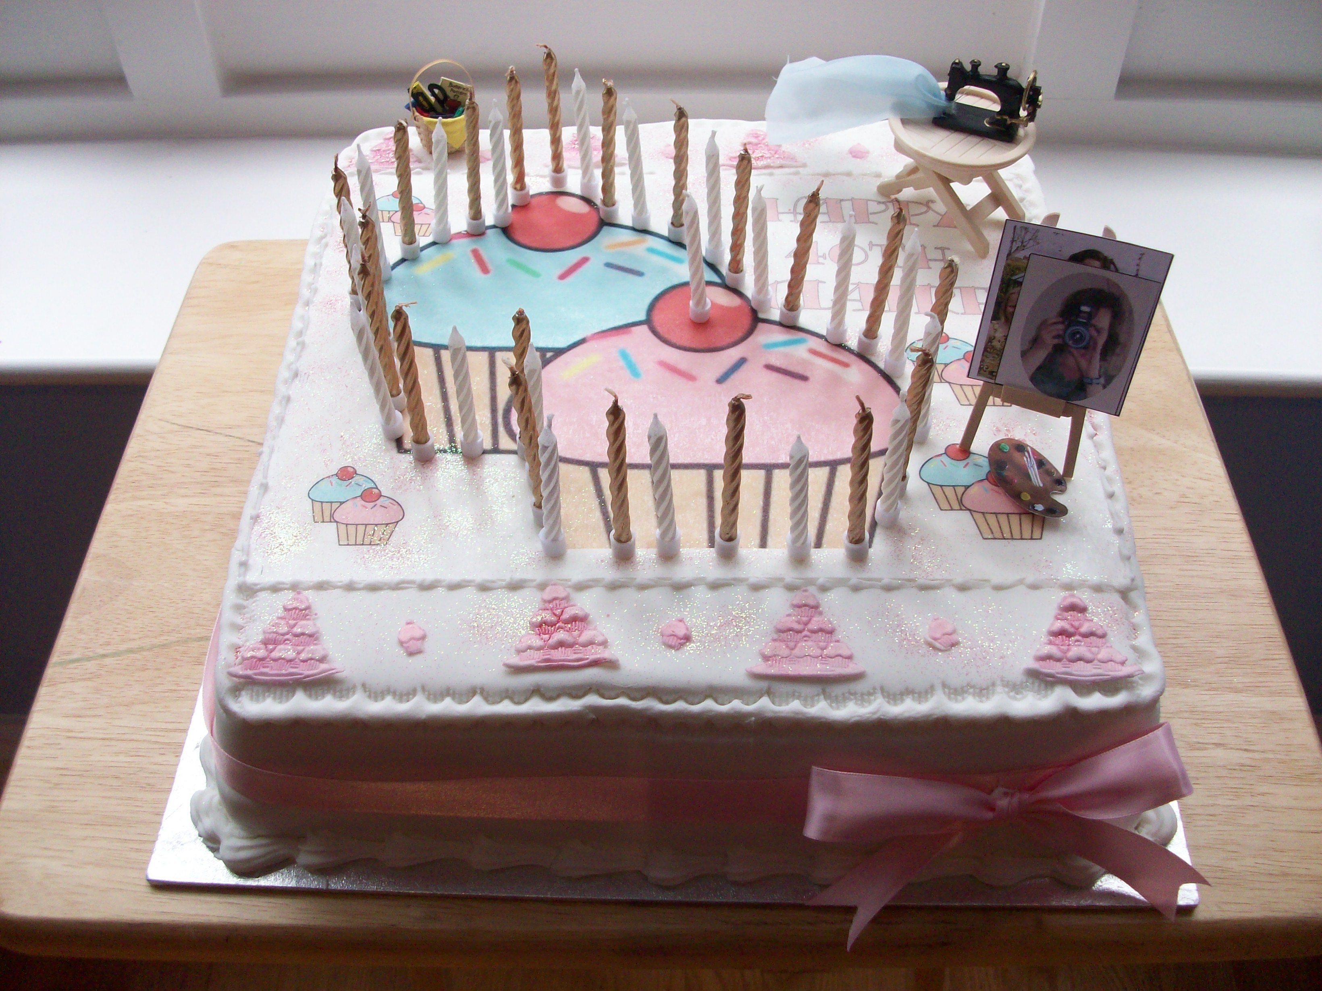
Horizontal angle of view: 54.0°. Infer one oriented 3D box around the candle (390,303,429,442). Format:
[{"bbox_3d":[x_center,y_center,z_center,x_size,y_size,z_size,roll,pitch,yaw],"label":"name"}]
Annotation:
[{"bbox_3d":[-0.085,-0.040,0.442,0.007,0.062,0.007,1,47,-1],"label":"candle"}]

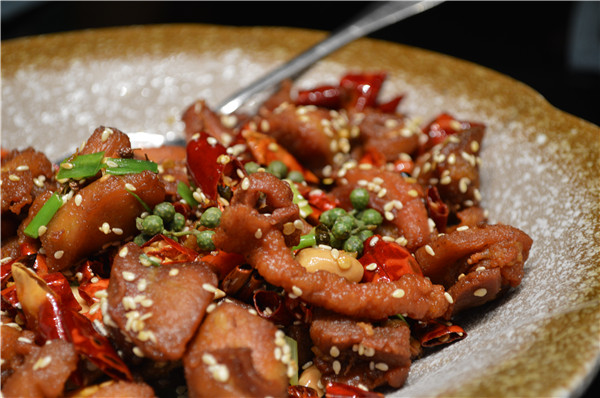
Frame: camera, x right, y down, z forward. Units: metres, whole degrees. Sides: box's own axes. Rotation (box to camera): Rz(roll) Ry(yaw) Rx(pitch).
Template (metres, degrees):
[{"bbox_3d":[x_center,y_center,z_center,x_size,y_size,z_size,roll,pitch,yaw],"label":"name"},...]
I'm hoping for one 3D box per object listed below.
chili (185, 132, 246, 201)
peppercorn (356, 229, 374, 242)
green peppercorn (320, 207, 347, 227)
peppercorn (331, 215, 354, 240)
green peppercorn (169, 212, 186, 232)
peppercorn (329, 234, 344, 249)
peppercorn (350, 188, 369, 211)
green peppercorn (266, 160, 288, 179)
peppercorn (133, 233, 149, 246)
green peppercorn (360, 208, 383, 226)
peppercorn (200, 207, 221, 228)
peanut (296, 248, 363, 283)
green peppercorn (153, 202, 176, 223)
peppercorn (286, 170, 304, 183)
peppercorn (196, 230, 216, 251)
[{"bbox_3d":[-0.023,-0.009,0.297,0.015,0.019,0.011,-9,19,5],"label":"chili"},{"bbox_3d":[0.017,0.009,0.283,0.005,0.005,0.005,-1,28,0],"label":"peppercorn"},{"bbox_3d":[0.009,0.005,0.291,0.006,0.006,0.006,-1,28,0],"label":"green peppercorn"},{"bbox_3d":[0.011,0.007,0.282,0.006,0.006,0.006,-1,28,0],"label":"peppercorn"},{"bbox_3d":[-0.032,0.006,0.288,0.005,0.005,0.005,0,27,0],"label":"green peppercorn"},{"bbox_3d":[0.009,0.010,0.280,0.005,0.005,0.005,-1,28,0],"label":"peppercorn"},{"bbox_3d":[0.016,0.000,0.295,0.005,0.005,0.005,0,27,0],"label":"peppercorn"},{"bbox_3d":[-0.006,-0.008,0.318,0.006,0.006,0.006,-1,28,0],"label":"green peppercorn"},{"bbox_3d":[-0.040,0.011,0.283,0.005,0.005,0.005,0,27,0],"label":"peppercorn"},{"bbox_3d":[0.019,0.005,0.290,0.005,0.005,0.005,-1,28,0],"label":"green peppercorn"},{"bbox_3d":[-0.023,0.005,0.287,0.005,0.005,0.005,0,27,0],"label":"peppercorn"},{"bbox_3d":[0.007,0.017,0.279,0.018,0.009,0.009,15,30,16],"label":"peanut"},{"bbox_3d":[-0.036,0.004,0.295,0.006,0.006,0.006,-1,28,0],"label":"green peppercorn"},{"bbox_3d":[-0.001,-0.006,0.315,0.005,0.005,0.005,-1,28,0],"label":"peppercorn"},{"bbox_3d":[-0.023,0.011,0.283,0.005,0.005,0.005,0,27,0],"label":"peppercorn"}]

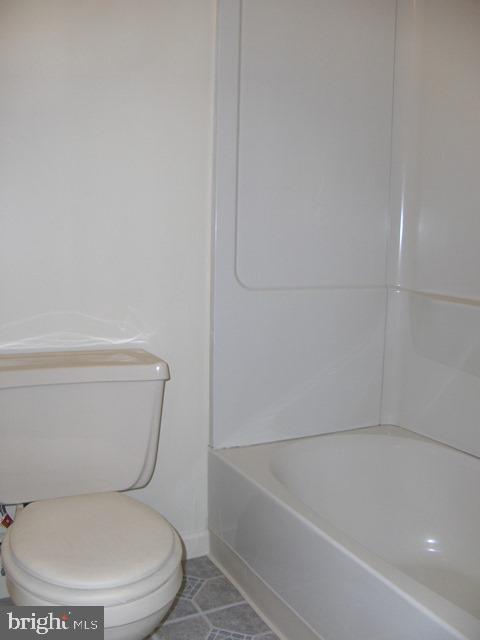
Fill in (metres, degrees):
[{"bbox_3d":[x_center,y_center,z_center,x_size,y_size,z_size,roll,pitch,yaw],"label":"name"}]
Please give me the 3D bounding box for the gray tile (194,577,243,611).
[{"bbox_3d":[-0.073,0.794,1.866,0.145,0.010,0.153,-3,8,-26],"label":"gray tile"}]

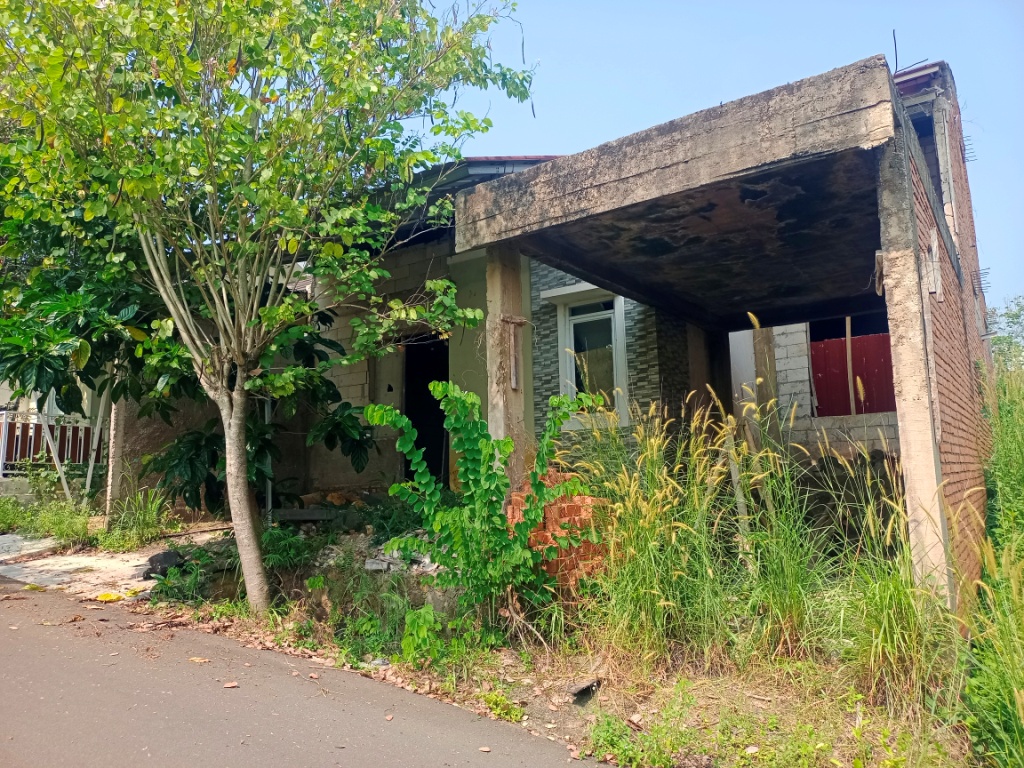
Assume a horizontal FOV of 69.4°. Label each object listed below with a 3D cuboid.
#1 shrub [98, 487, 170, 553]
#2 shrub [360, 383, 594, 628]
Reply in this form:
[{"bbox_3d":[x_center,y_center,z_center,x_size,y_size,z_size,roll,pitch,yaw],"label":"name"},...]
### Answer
[{"bbox_3d":[-5.016,1.796,9.800,0.960,0.870,0.850,-1,-7,0],"label":"shrub"},{"bbox_3d":[-0.277,1.050,6.500,1.960,2.130,1.650,-1,-7,0],"label":"shrub"}]

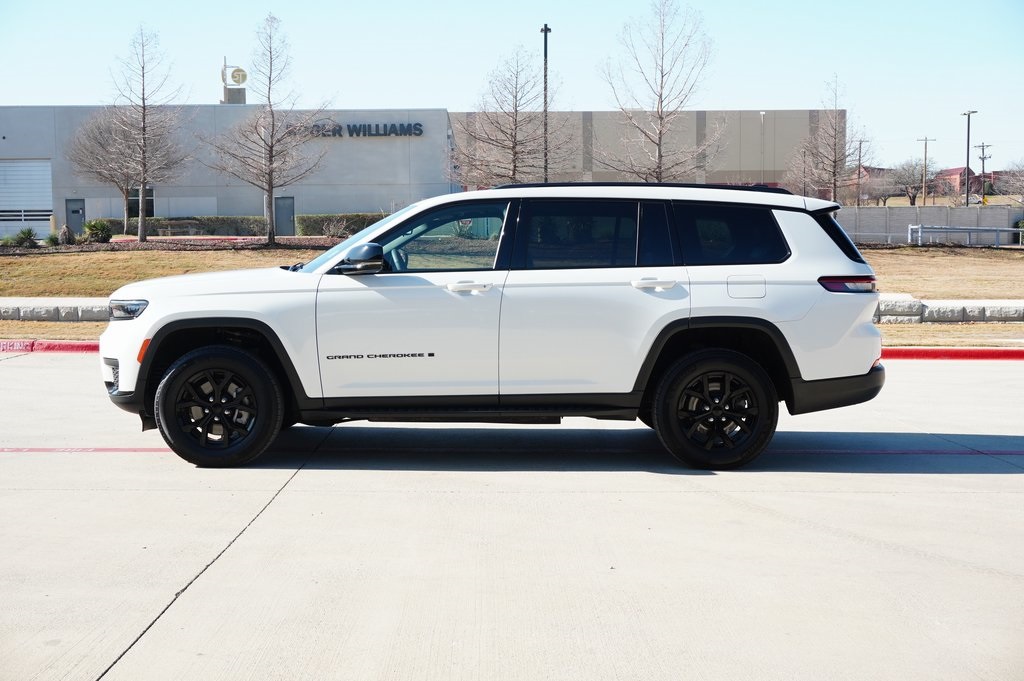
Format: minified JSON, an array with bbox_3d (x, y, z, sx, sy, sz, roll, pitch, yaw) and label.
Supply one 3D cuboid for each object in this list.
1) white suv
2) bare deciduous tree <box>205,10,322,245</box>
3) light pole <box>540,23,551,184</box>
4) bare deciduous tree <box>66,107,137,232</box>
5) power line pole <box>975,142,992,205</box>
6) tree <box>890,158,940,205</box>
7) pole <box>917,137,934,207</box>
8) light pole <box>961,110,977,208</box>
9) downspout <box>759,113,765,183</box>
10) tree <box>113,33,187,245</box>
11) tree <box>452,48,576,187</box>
[{"bbox_3d":[-0.135,-0.205,8.280,5.200,1.810,2.030,0,5,0],"label":"white suv"},{"bbox_3d":[-9.258,-7.859,44.651,4.599,8.509,4.599,0,5,0],"label":"bare deciduous tree"},{"bbox_3d":[1.390,-8.636,49.634,0.420,8.925,0.900,0,5,0],"label":"light pole"},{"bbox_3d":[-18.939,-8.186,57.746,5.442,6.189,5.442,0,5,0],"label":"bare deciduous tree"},{"bbox_3d":[65.160,-22.816,164.636,2.500,8.894,0.400,0,5,0],"label":"power line pole"},{"bbox_3d":[53.940,-21.070,159.733,6.970,6.508,6.970,0,5,0],"label":"tree"},{"bbox_3d":[55.276,-22.451,159.609,2.500,9.549,0.350,0,5,0],"label":"pole"},{"bbox_3d":[33.493,-12.613,87.654,1.200,8.447,0.400,0,5,0],"label":"light pole"},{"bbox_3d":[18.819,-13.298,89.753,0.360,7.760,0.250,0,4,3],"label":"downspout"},{"bbox_3d":[-13.678,-7.680,44.672,3.167,7.997,3.167,0,5,0],"label":"tree"},{"bbox_3d":[0.096,-7.421,45.697,4.778,7.391,4.778,0,5,0],"label":"tree"}]

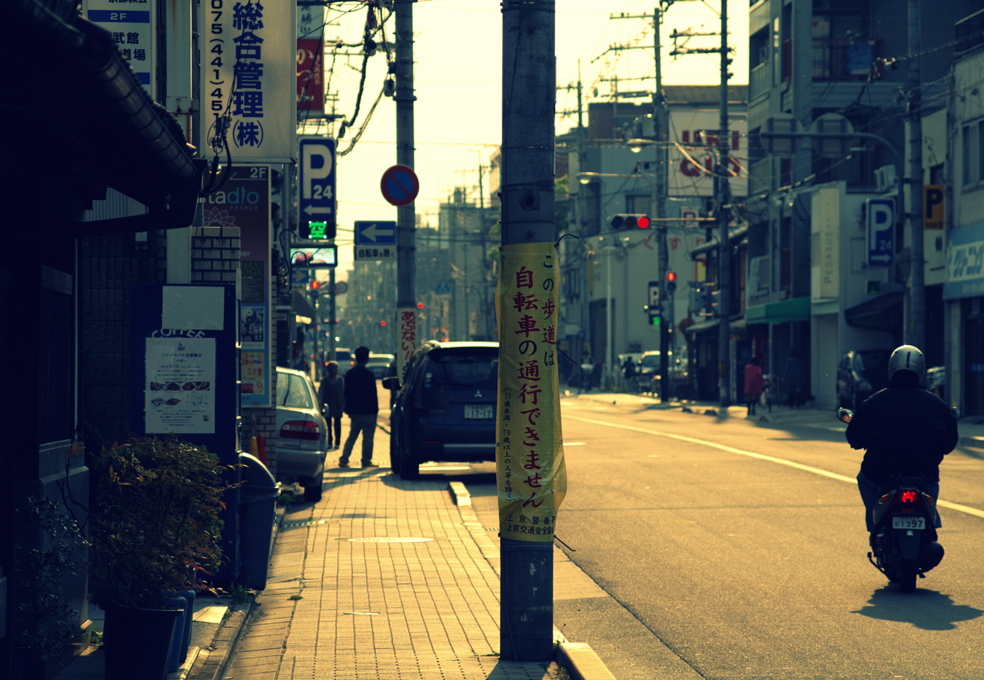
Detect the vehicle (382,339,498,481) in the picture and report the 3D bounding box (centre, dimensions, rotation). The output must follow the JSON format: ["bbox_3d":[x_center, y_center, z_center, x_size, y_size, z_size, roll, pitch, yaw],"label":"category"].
[{"bbox_3d":[-0.240,0.820,54.400,1.800,1.680,4.600,0,0,-2],"label":"vehicle"}]

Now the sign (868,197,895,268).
[{"bbox_3d":[8.820,-2.423,101.000,0.600,1.540,0.220,0,0,-5],"label":"sign"}]

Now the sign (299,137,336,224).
[{"bbox_3d":[-2.736,-2.386,70.000,0.600,1.600,0.200,0,0,-2],"label":"sign"}]

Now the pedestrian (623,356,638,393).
[{"bbox_3d":[6.086,1.516,196.000,0.550,1.630,0.420,0,0,23],"label":"pedestrian"}]

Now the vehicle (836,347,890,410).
[{"bbox_3d":[9.311,0.860,108.000,1.670,1.520,4.000,0,0,-2],"label":"vehicle"}]

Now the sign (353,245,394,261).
[{"bbox_3d":[-1.691,-1.265,65.000,0.600,0.225,0.050,0,0,-14],"label":"sign"}]

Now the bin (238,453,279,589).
[{"bbox_3d":[-1.566,1.136,28.000,0.450,0.860,0.450,0,0,0],"label":"bin"}]

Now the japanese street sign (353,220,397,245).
[{"bbox_3d":[-1.686,-1.552,65.000,0.600,0.350,0.050,0,0,-14],"label":"japanese street sign"}]

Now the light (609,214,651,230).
[{"bbox_3d":[3.991,-3.398,129.000,1.250,0.450,0.360,0,0,1],"label":"light"}]

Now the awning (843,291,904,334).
[{"bbox_3d":[8.190,-0.610,95.500,0.950,0.870,3.400,0,0,-2],"label":"awning"}]

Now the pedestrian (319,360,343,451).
[{"bbox_3d":[-2.807,1.163,78.000,0.470,1.550,0.340,0,0,0],"label":"pedestrian"}]

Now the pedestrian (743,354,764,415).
[{"bbox_3d":[6.801,1.209,116.000,0.500,1.520,0.400,0,0,3],"label":"pedestrian"}]

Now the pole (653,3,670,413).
[{"bbox_3d":[5.587,-4.433,147.000,0.360,13.000,0.360,-1,0,2],"label":"pole"}]

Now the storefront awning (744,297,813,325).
[{"bbox_3d":[8.258,-0.795,129.000,0.850,0.680,10.500,0,0,-2],"label":"storefront awning"}]

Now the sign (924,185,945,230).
[{"bbox_3d":[9.514,-2.852,96.000,0.440,0.950,0.120,0,0,-3],"label":"sign"}]

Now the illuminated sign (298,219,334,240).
[{"bbox_3d":[-2.400,-1.511,61.000,0.500,0.310,0.200,0,0,-2],"label":"illuminated sign"}]

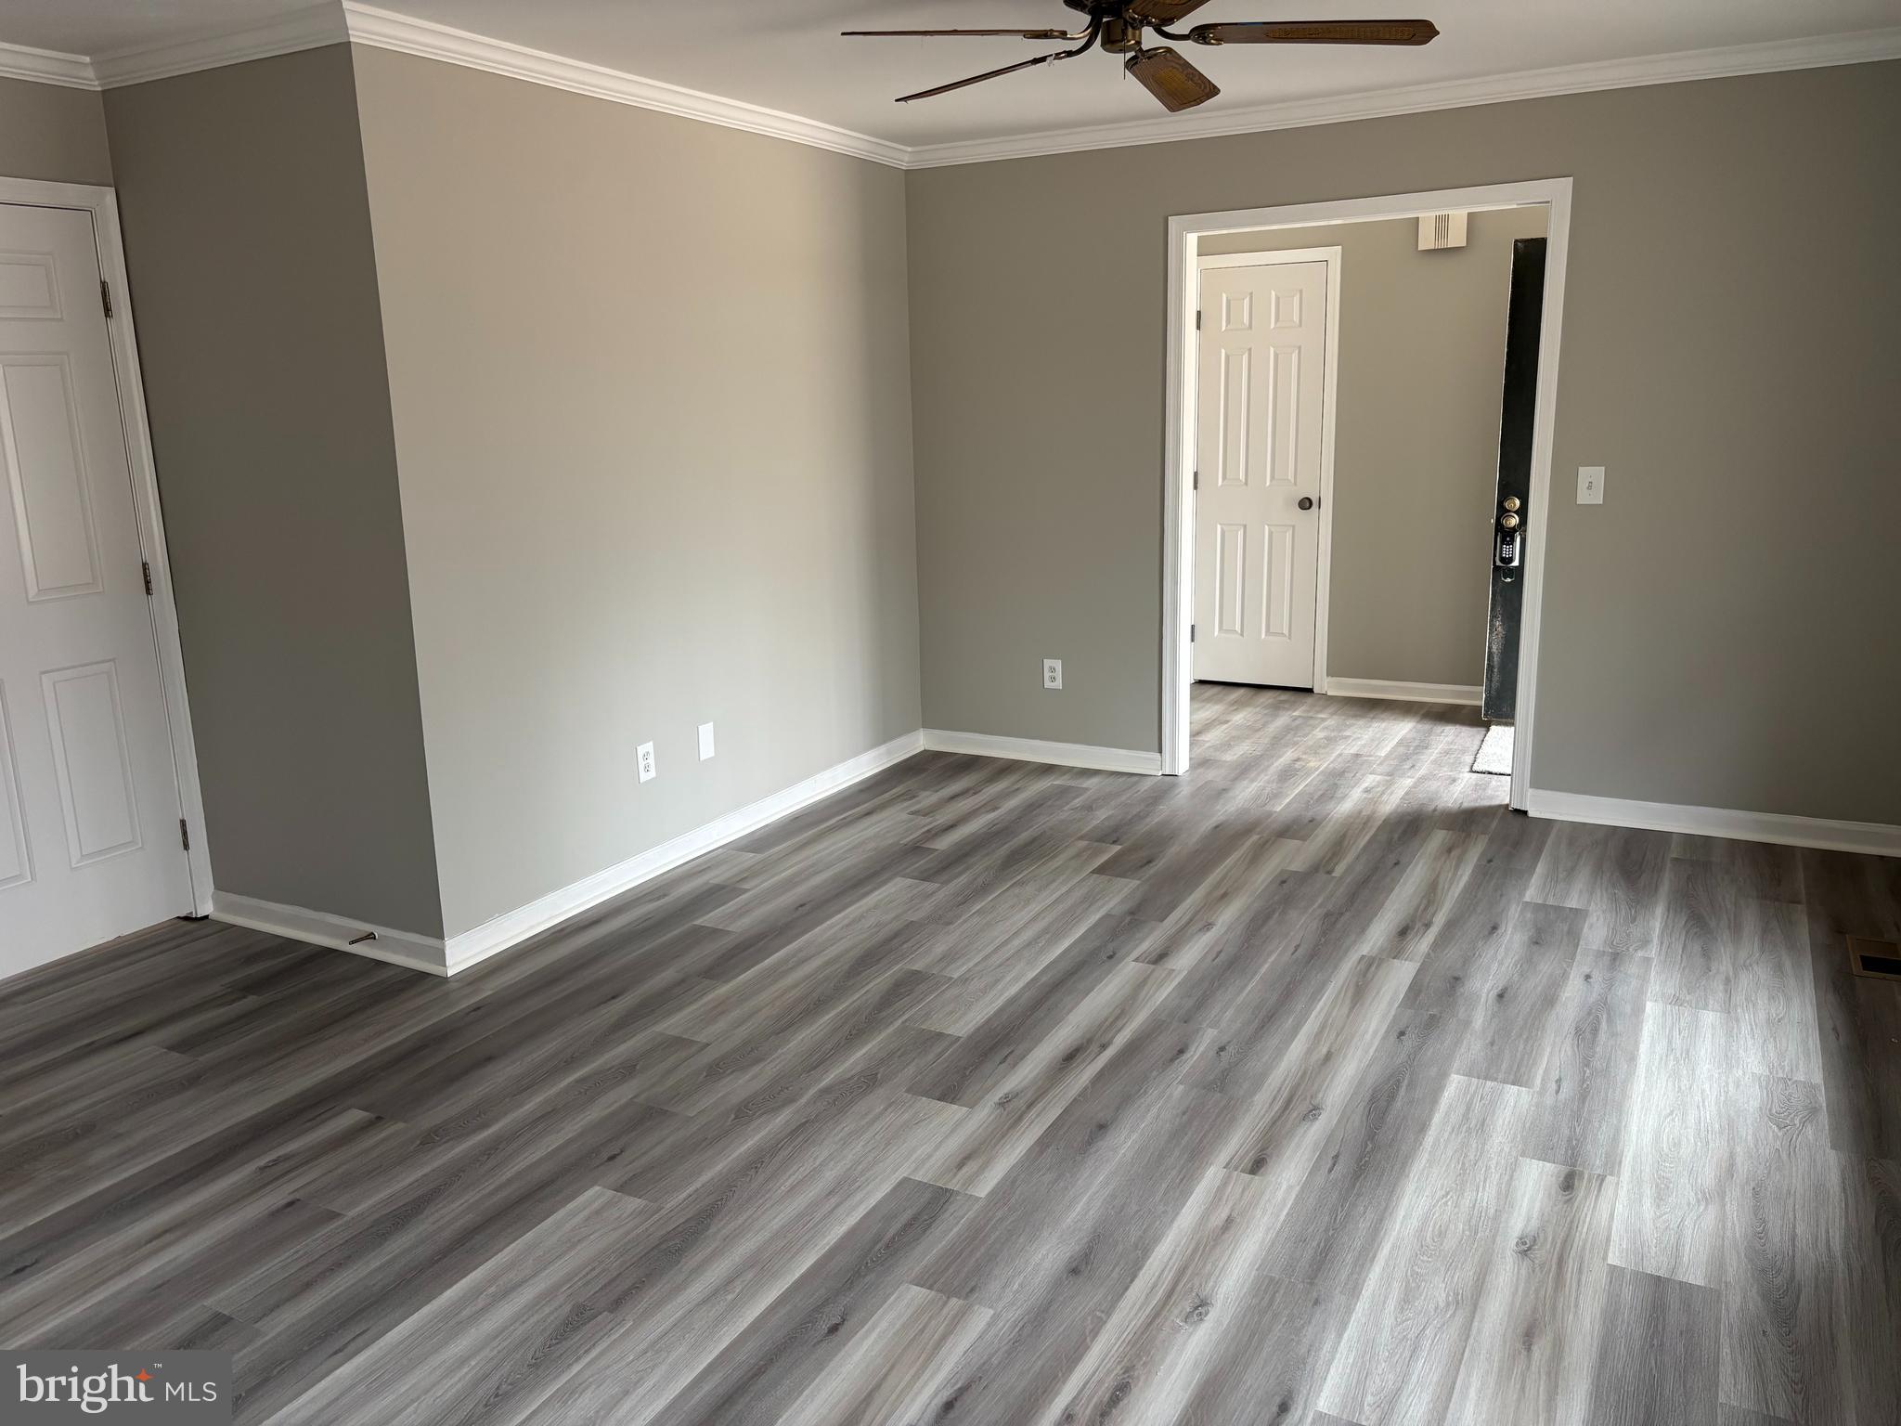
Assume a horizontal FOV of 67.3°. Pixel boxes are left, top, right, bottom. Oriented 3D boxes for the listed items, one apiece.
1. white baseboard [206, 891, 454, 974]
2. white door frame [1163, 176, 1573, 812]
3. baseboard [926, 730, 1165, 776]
[{"bbox_3d":[-1.803,0.626,4.103,1.013,0.091,0.020,5,15,28],"label":"white baseboard"},{"bbox_3d":[1.442,-0.732,5.149,1.349,2.112,0.140,5,15,28],"label":"white door frame"},{"bbox_3d":[0.356,0.159,5.907,1.077,0.091,0.020,5,15,28],"label":"baseboard"}]

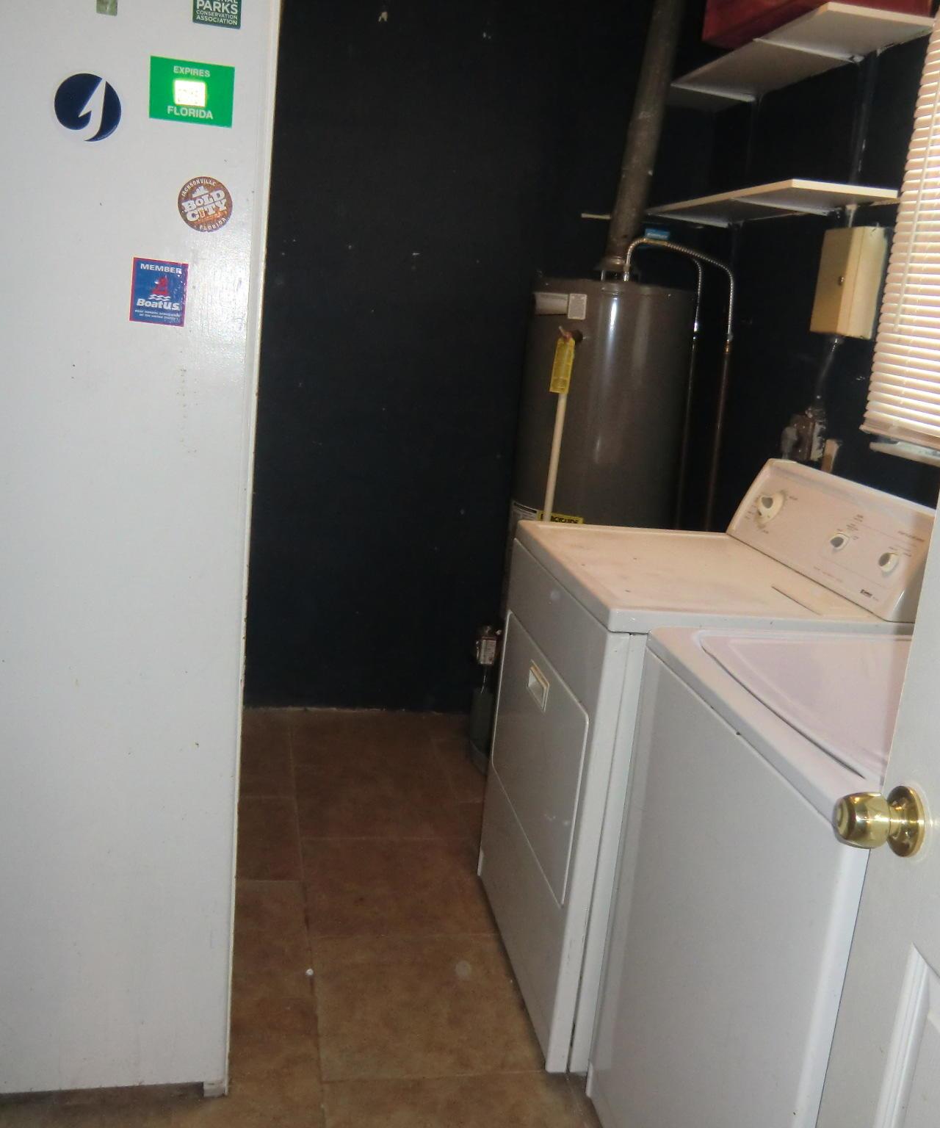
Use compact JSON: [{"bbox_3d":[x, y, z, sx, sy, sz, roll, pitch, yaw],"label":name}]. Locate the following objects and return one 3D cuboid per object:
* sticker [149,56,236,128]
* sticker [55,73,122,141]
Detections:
[{"bbox_3d":[-0.390,-0.662,1.466,0.114,0.081,0.003,3,13,-11],"label":"sticker"},{"bbox_3d":[-0.530,-0.633,1.448,0.089,0.089,0.003,3,13,-11],"label":"sticker"}]

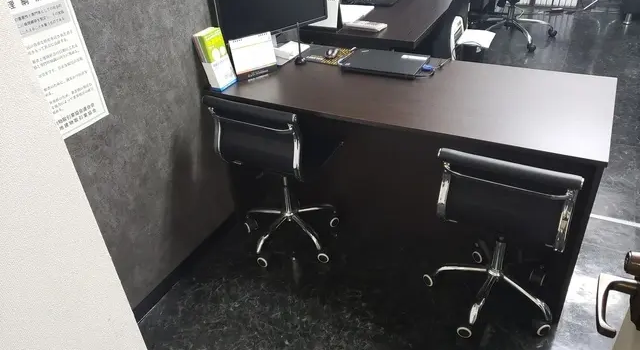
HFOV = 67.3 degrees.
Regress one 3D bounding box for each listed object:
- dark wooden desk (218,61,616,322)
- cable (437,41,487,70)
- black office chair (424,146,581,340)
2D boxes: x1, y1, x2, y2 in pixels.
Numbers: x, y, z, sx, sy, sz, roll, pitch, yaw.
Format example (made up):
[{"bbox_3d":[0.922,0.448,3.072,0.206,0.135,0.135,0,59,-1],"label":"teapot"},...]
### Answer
[{"bbox_3d":[0.366,-0.055,2.165,1.515,0.713,0.750,13,36,25],"label":"dark wooden desk"},{"bbox_3d":[0.683,-0.566,2.305,0.170,0.100,0.350,13,36,25],"label":"cable"},{"bbox_3d":[0.647,0.174,1.718,0.520,0.770,0.540,13,36,25],"label":"black office chair"}]

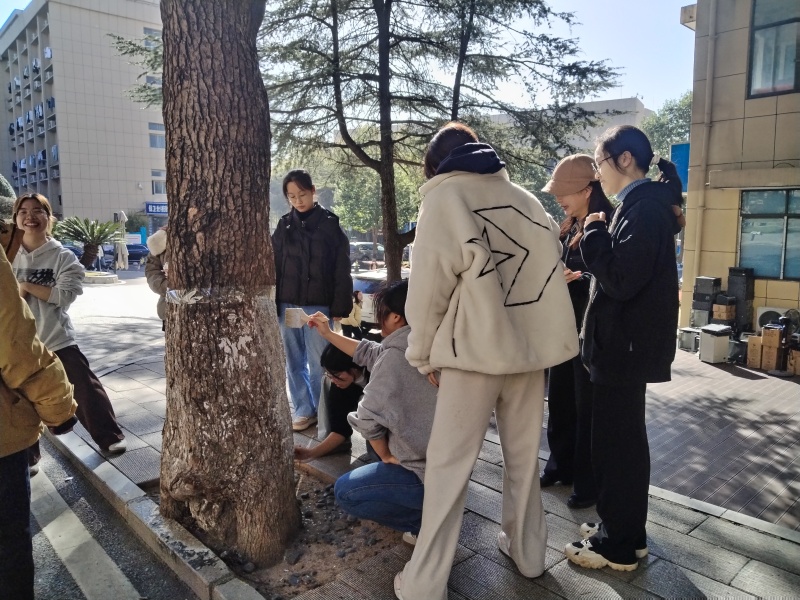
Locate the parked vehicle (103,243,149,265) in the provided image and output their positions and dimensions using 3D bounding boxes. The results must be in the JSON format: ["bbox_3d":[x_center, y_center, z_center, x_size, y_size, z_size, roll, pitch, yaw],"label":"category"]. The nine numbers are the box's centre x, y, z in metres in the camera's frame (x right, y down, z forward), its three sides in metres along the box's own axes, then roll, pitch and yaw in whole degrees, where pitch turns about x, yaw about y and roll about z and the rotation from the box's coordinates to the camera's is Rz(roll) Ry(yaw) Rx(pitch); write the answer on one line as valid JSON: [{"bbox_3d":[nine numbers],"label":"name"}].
[{"bbox_3d":[-18.593,-3.070,41.000,4.600,1.500,1.800,-7,10,-43],"label":"parked vehicle"}]

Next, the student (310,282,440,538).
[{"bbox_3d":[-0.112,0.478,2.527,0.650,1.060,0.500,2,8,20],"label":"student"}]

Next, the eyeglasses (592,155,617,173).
[{"bbox_3d":[0.770,-0.510,2.230,0.140,0.045,0.140,-21,2,14],"label":"eyeglasses"}]

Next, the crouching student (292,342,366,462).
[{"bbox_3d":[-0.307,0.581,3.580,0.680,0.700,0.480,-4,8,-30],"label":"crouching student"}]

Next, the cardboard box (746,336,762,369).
[{"bbox_3d":[5.745,0.815,9.623,0.330,0.520,0.205,-7,10,-43],"label":"cardboard box"}]

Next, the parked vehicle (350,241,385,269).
[{"bbox_3d":[-1.799,-3.636,46.000,4.600,1.650,1.850,-4,8,-30],"label":"parked vehicle"}]

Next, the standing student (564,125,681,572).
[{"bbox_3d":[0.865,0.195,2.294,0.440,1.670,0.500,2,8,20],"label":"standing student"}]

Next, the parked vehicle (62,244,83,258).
[{"bbox_3d":[-24.008,-3.113,43.000,4.500,1.500,1.800,2,7,21],"label":"parked vehicle"}]

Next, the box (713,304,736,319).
[{"bbox_3d":[4.968,0.176,9.200,0.300,0.215,0.240,-5,8,-34],"label":"box"}]

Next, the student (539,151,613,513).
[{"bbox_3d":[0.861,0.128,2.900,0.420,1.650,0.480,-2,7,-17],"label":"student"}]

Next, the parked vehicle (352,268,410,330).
[{"bbox_3d":[0.951,-0.060,15.121,1.780,1.520,4.300,6,10,43],"label":"parked vehicle"}]

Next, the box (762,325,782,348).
[{"bbox_3d":[4.984,0.509,8.050,0.250,0.260,0.270,5,8,37],"label":"box"}]

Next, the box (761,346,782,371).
[{"bbox_3d":[5.014,0.795,8.100,0.240,0.320,0.270,5,8,37],"label":"box"}]

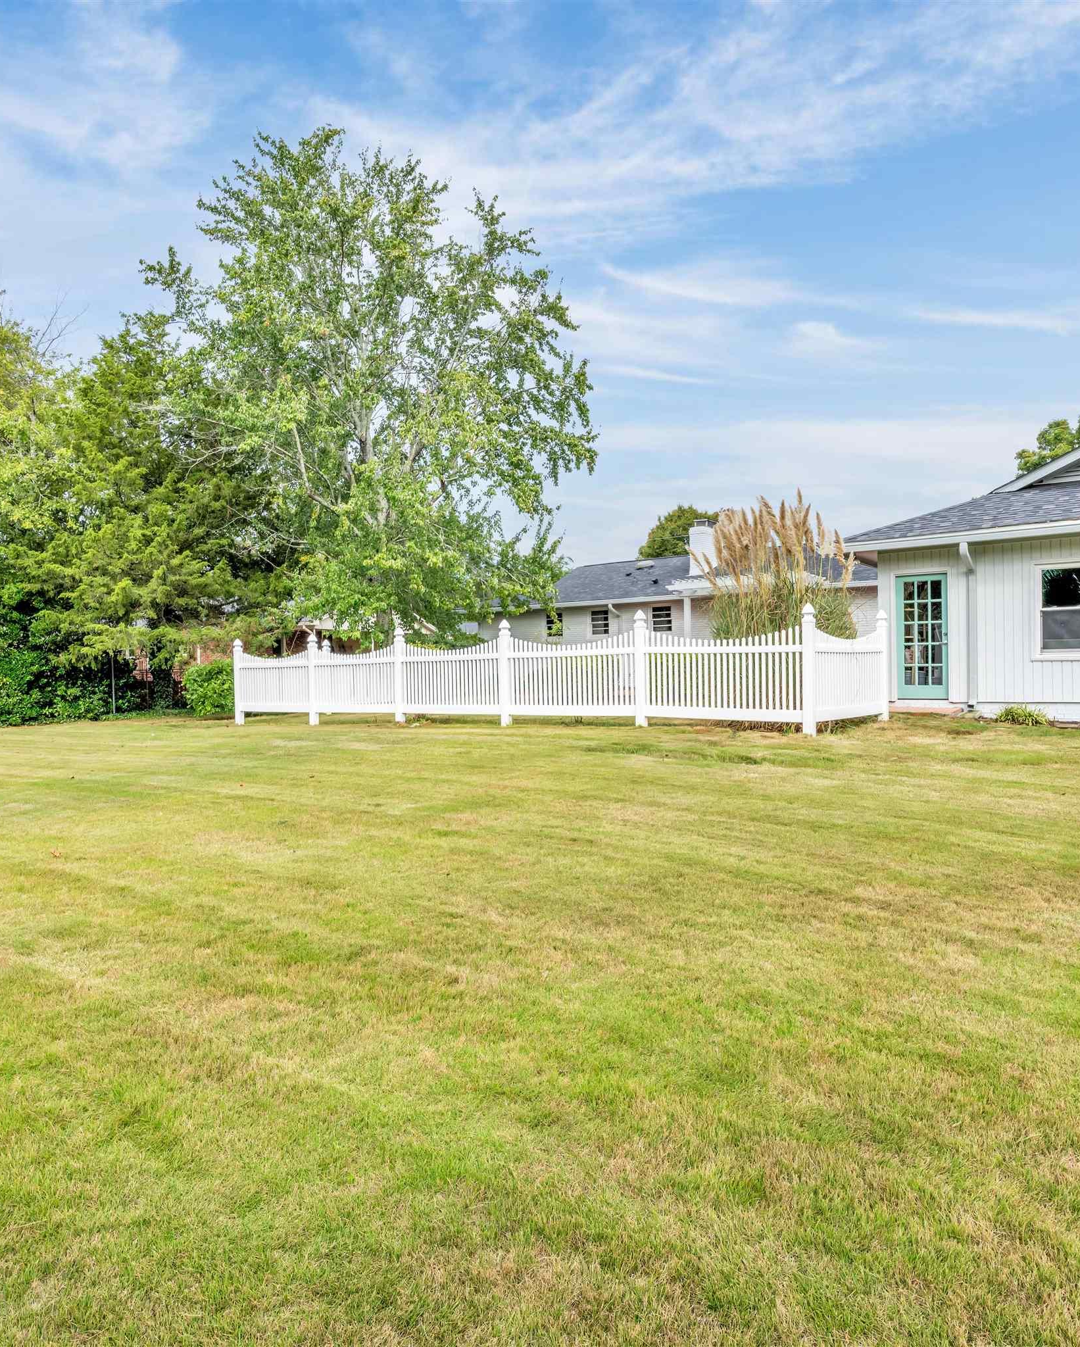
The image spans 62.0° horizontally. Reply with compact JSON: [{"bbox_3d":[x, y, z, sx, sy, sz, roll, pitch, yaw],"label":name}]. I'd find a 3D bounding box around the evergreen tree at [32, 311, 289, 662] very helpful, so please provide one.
[{"bbox_3d":[-11.000,-4.600,26.000,7.400,11.700,7.200,0,-1,-24],"label":"evergreen tree"}]

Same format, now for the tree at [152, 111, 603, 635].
[{"bbox_3d":[-4.700,-7.100,25.000,12.400,16.200,11.800,0,-1,-11],"label":"tree"}]

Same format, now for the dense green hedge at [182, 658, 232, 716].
[{"bbox_3d":[-8.300,0.330,23.000,1.800,1.500,1.600,-1,-1,37],"label":"dense green hedge"}]

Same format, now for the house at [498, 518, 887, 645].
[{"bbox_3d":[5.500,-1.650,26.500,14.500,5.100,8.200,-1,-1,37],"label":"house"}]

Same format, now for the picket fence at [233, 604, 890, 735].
[{"bbox_3d":[-0.750,0.070,15.900,12.500,1.850,2.570,-1,-1,38],"label":"picket fence"}]

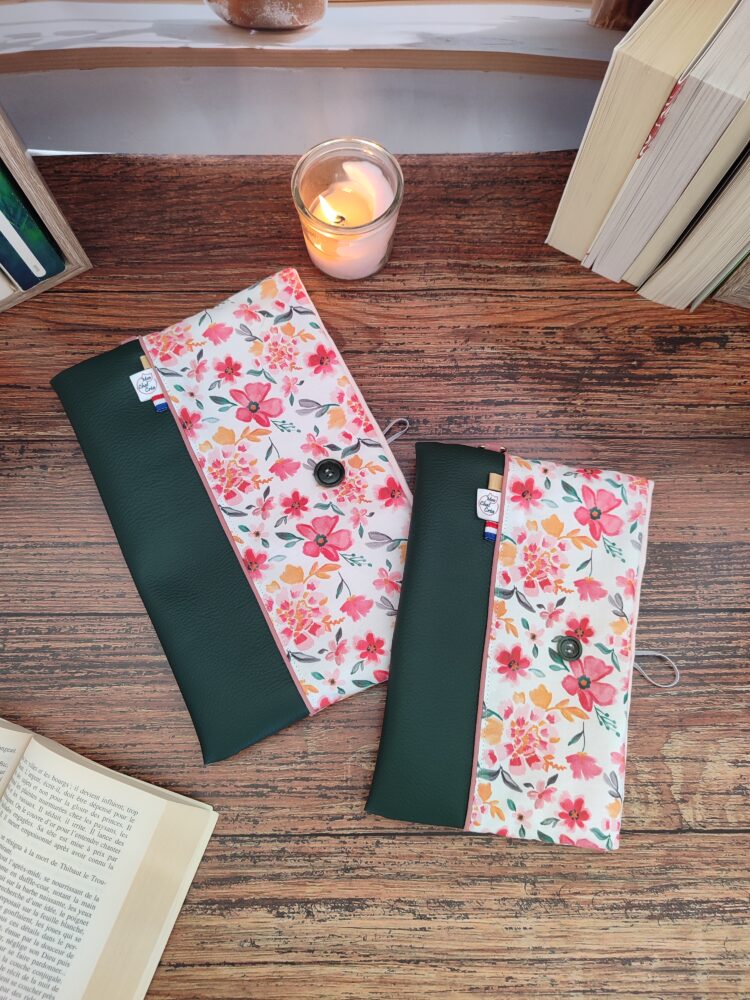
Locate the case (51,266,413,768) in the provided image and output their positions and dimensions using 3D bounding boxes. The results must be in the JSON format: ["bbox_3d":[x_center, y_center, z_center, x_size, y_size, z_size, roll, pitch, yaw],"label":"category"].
[{"bbox_3d":[-0.081,0.000,0.492,0.191,0.020,0.291,-25,78,-6],"label":"case"}]

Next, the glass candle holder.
[{"bbox_3d":[-0.018,-0.203,0.516,0.074,0.066,0.074,0,77,-1],"label":"glass candle holder"}]

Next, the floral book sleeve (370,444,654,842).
[{"bbox_3d":[0.091,0.088,0.468,0.161,0.022,0.237,9,77,-1],"label":"floral book sleeve"}]

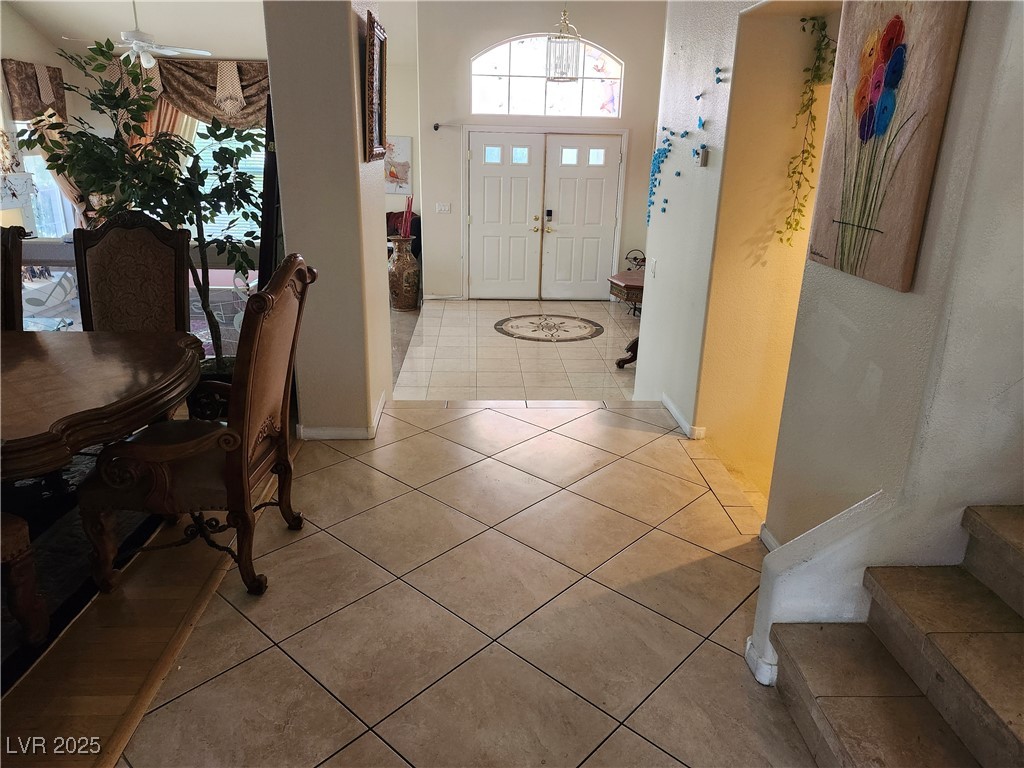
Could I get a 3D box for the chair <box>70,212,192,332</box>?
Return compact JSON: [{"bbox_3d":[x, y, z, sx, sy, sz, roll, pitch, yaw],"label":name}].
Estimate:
[{"bbox_3d":[-2.009,-0.249,3.545,0.620,1.210,0.740,0,19,-3],"label":"chair"}]

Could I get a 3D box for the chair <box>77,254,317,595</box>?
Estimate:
[{"bbox_3d":[-1.138,0.119,2.518,0.780,1.220,0.630,2,19,1],"label":"chair"}]

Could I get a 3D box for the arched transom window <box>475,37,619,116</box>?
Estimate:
[{"bbox_3d":[0.415,-3.589,7.962,1.790,0.875,0.080,0,19,-3],"label":"arched transom window"}]

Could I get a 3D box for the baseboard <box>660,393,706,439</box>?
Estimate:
[{"bbox_3d":[1.052,0.183,4.209,0.090,0.080,0.625,0,19,-3],"label":"baseboard"}]

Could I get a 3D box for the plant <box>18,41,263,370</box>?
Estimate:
[{"bbox_3d":[-2.053,-0.819,3.875,1.230,2.070,1.050,0,19,-3],"label":"plant"}]

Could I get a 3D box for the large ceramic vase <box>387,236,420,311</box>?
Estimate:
[{"bbox_3d":[-1.283,-1.296,8.017,0.400,0.860,0.400,0,19,-3],"label":"large ceramic vase"}]

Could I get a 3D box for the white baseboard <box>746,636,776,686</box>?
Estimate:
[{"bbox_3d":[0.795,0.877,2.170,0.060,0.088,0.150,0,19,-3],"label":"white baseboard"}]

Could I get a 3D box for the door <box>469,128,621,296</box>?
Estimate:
[{"bbox_3d":[0.389,-2.048,8.484,1.850,2.040,0.080,0,19,-3],"label":"door"}]

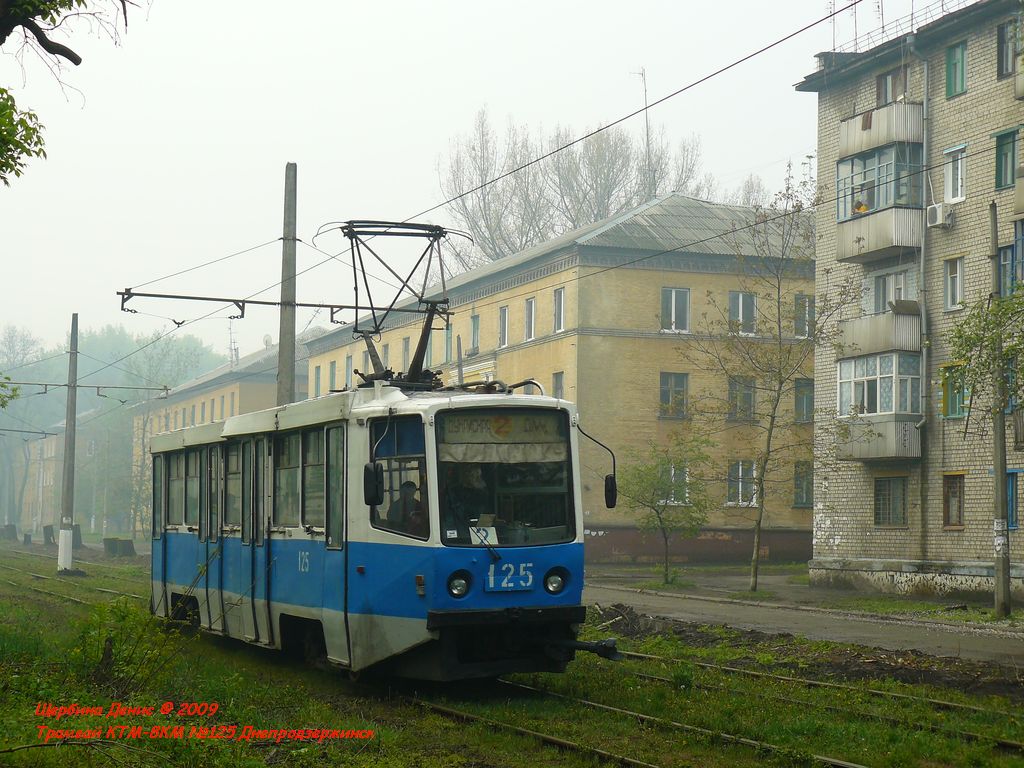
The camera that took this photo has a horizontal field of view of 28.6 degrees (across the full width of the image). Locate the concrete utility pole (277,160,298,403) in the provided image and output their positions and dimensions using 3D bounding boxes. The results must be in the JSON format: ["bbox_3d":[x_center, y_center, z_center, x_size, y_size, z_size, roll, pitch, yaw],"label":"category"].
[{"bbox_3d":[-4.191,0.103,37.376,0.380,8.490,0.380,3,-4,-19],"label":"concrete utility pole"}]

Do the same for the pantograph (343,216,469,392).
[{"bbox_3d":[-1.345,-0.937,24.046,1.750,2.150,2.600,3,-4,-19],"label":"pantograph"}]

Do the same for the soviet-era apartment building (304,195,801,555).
[{"bbox_3d":[1.317,0.872,103.093,14.900,16.050,49.700,2,-4,-18],"label":"soviet-era apartment building"}]

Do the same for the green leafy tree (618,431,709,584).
[{"bbox_3d":[4.213,3.434,55.572,2.640,4.190,2.510,1,-4,0],"label":"green leafy tree"}]

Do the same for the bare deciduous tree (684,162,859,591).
[{"bbox_3d":[6.639,-0.234,51.466,4.420,10.980,4.200,1,-4,0],"label":"bare deciduous tree"}]

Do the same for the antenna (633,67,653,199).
[{"bbox_3d":[5.840,-11.283,90.014,0.900,5.930,0.600,1,-4,0],"label":"antenna"}]

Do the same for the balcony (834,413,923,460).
[{"bbox_3d":[9.817,1.449,54.037,0.800,1.150,3.250,2,-4,-18],"label":"balcony"}]

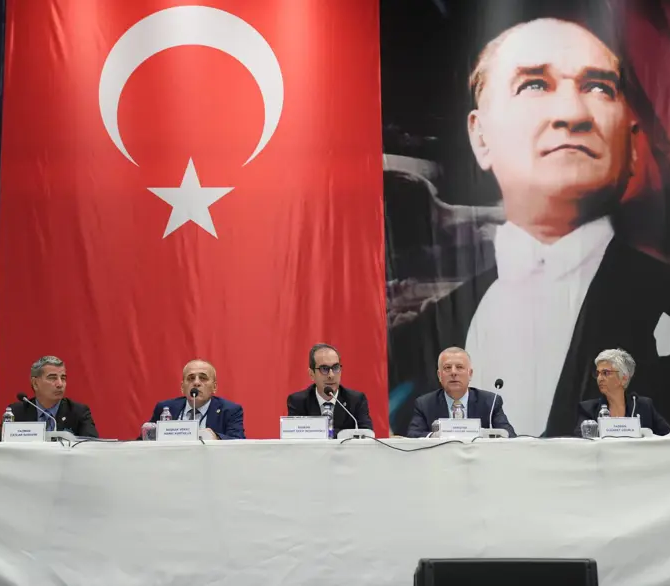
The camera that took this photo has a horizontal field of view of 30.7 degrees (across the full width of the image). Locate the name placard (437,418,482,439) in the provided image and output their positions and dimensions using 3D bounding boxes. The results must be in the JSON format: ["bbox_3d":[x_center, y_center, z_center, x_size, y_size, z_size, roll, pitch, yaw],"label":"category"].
[{"bbox_3d":[0.629,0.678,6.100,0.207,0.099,0.060,-1,-10,0],"label":"name placard"}]

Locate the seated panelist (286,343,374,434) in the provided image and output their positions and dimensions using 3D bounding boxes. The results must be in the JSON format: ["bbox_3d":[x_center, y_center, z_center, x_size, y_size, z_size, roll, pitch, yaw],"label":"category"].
[{"bbox_3d":[-0.015,0.882,6.314,0.530,1.290,0.780,1,-10,-6],"label":"seated panelist"}]

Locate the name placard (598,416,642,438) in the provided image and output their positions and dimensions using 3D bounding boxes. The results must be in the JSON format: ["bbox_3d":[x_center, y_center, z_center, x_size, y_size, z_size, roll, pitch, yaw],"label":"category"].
[{"bbox_3d":[1.423,0.673,6.100,0.214,0.100,0.060,-1,-10,2],"label":"name placard"}]

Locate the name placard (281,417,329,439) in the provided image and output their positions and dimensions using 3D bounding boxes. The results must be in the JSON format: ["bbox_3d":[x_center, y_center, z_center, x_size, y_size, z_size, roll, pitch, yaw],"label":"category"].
[{"bbox_3d":[-0.151,0.669,6.050,0.237,0.114,0.060,-1,-10,0],"label":"name placard"}]

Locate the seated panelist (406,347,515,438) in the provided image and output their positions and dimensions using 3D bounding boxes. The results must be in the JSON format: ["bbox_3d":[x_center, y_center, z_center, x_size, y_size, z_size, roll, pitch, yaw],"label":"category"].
[{"bbox_3d":[0.675,0.901,6.415,0.600,1.275,0.800,-2,-10,6],"label":"seated panelist"}]

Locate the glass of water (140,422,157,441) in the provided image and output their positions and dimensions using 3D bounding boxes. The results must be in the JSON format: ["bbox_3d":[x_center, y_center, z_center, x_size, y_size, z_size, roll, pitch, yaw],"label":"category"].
[{"bbox_3d":[-0.929,0.703,6.160,0.088,0.098,0.088,-1,-10,0],"label":"glass of water"}]

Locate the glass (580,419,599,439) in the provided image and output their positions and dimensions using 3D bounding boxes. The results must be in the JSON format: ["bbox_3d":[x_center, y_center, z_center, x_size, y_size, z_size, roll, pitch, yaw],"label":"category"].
[{"bbox_3d":[1.286,0.690,6.160,0.088,0.095,0.088,-1,-10,0],"label":"glass"}]

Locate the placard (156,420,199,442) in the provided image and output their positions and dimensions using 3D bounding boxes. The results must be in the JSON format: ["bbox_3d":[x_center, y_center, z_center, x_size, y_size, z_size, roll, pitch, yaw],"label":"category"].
[{"bbox_3d":[-0.784,0.690,6.100,0.205,0.101,0.060,0,-10,-1],"label":"placard"}]

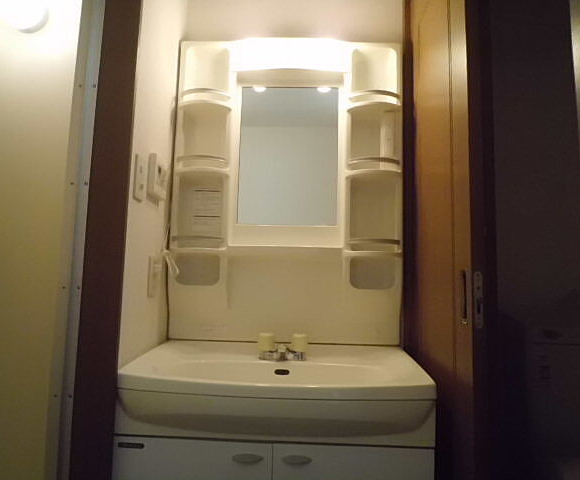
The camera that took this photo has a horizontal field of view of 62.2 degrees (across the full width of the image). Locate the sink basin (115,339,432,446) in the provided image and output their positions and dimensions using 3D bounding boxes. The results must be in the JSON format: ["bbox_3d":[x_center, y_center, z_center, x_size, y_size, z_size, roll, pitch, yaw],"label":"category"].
[{"bbox_3d":[-0.031,0.396,1.284,0.750,0.180,0.500,1,-5,2],"label":"sink basin"}]

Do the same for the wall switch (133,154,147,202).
[{"bbox_3d":[-0.408,-0.168,1.321,0.010,0.118,0.070,1,-7,2],"label":"wall switch"}]

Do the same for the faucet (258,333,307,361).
[{"bbox_3d":[-0.023,0.318,1.423,0.146,0.080,0.130,1,-5,2],"label":"faucet"}]

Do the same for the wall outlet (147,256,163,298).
[{"bbox_3d":[-0.398,0.110,1.409,0.010,0.120,0.070,1,-5,2],"label":"wall outlet"}]

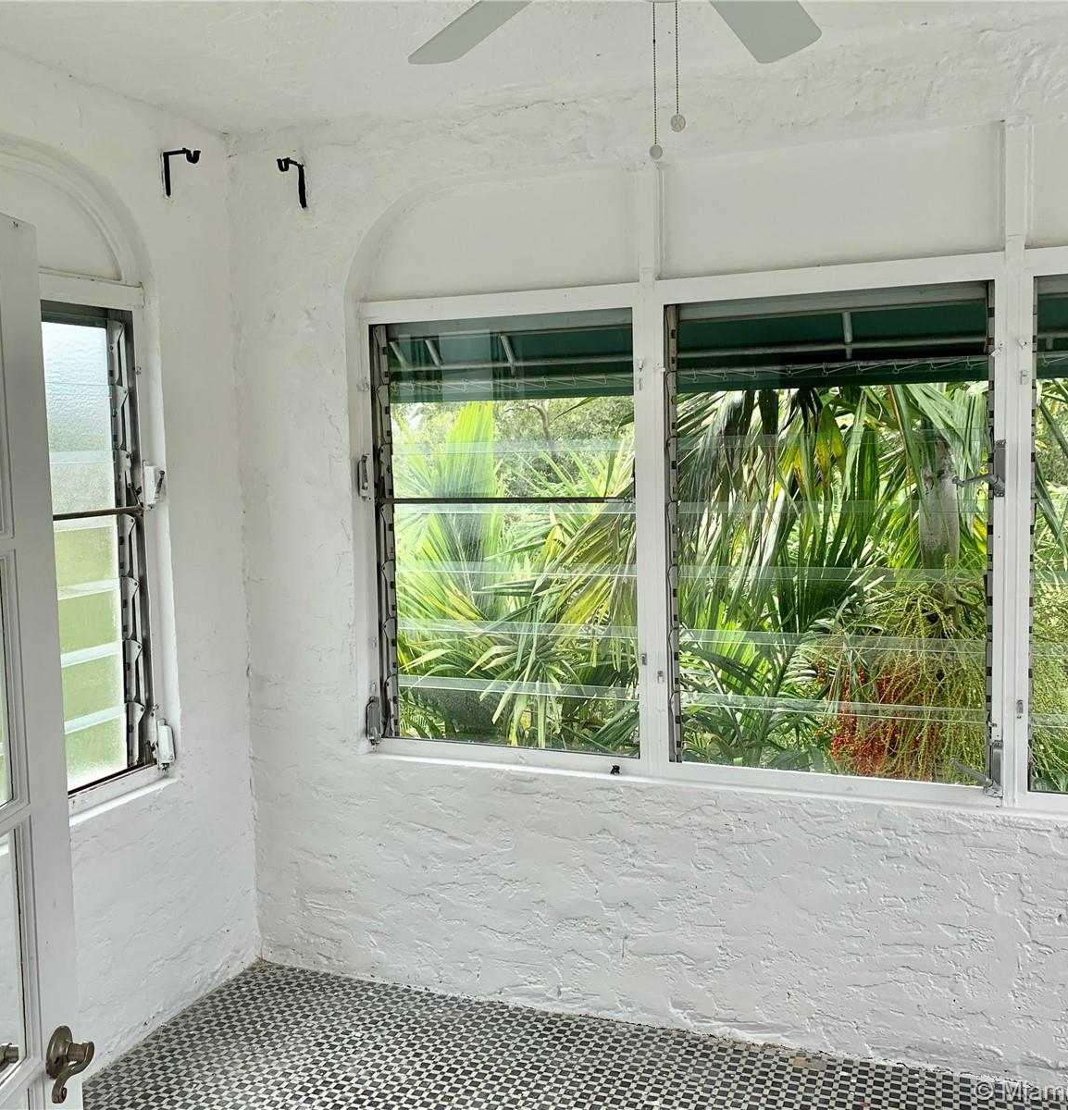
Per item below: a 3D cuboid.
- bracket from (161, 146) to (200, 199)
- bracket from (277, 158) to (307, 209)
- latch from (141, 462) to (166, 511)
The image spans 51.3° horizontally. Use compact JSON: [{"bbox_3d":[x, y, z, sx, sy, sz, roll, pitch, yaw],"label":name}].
[{"bbox_3d":[-1.057,-1.154,3.351,0.118,0.135,0.020,0,5,21],"label":"bracket"},{"bbox_3d":[-0.760,-1.171,3.495,0.020,0.133,0.122,0,5,21],"label":"bracket"},{"bbox_3d":[-1.156,-0.210,3.402,0.062,0.146,0.028,0,5,21],"label":"latch"}]

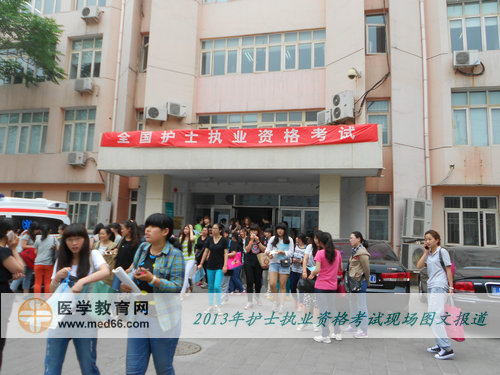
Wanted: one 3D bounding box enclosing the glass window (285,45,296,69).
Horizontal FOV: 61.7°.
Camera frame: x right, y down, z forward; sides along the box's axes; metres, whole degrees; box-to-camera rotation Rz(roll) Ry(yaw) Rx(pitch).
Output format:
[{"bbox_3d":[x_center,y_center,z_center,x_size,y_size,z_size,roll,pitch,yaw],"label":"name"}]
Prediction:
[{"bbox_3d":[1.645,-5.280,16.998,0.513,1.079,0.100,0,-8,15],"label":"glass window"}]

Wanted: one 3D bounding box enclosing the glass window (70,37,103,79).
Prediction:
[{"bbox_3d":[-7.658,-6.021,19.516,1.662,2.010,0.100,0,-8,15],"label":"glass window"}]

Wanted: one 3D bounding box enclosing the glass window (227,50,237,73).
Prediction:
[{"bbox_3d":[-0.776,-5.423,18.066,0.450,1.030,0.080,0,-8,13],"label":"glass window"}]

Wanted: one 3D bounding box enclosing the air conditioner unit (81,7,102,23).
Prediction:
[{"bbox_3d":[-7.198,-7.903,18.970,0.770,0.510,0.290,0,-8,13],"label":"air conditioner unit"}]

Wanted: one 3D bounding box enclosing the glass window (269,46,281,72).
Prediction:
[{"bbox_3d":[1.004,-5.254,17.160,0.519,1.130,0.100,0,-8,15],"label":"glass window"}]

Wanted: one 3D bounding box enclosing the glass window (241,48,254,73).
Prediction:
[{"bbox_3d":[-0.099,-5.534,18.299,0.564,1.110,0.063,0,-8,14],"label":"glass window"}]

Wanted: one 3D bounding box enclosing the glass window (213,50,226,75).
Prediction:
[{"bbox_3d":[-1.319,-5.413,18.193,0.570,1.100,0.080,0,-8,13],"label":"glass window"}]

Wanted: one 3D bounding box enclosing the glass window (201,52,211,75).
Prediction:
[{"bbox_3d":[-1.973,-5.548,18.777,0.475,1.076,0.063,0,-8,14],"label":"glass window"}]

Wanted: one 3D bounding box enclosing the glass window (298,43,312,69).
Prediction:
[{"bbox_3d":[2.305,-5.416,17.342,0.570,1.080,0.080,0,-8,13],"label":"glass window"}]

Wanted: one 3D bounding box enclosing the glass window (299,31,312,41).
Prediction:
[{"bbox_3d":[2.235,-6.126,16.970,0.558,0.466,0.100,0,-8,15],"label":"glass window"}]

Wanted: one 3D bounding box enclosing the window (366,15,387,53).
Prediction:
[{"bbox_3d":[4.706,-5.718,15.592,0.724,1.558,0.100,0,-8,15],"label":"window"}]

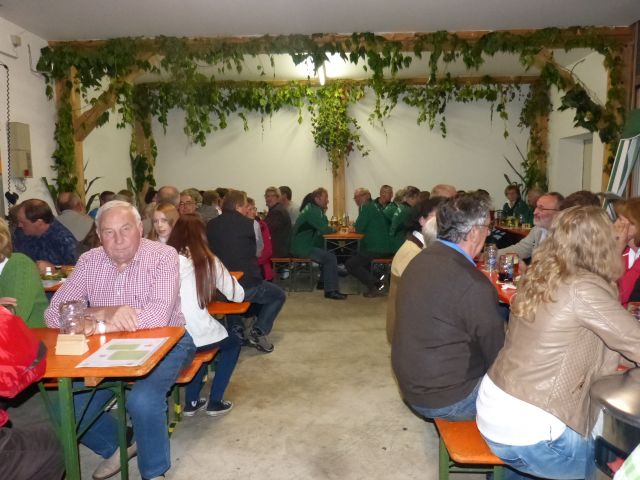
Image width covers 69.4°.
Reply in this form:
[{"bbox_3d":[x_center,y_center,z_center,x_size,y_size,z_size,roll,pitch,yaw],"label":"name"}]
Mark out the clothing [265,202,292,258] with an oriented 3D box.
[{"bbox_3d":[-0.519,-0.111,5.650,0.400,0.700,0.480,0,6,3],"label":"clothing"}]

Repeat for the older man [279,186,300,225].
[{"bbox_3d":[-0.474,-0.013,6.350,0.680,1.320,0.500,1,6,17],"label":"older man"}]

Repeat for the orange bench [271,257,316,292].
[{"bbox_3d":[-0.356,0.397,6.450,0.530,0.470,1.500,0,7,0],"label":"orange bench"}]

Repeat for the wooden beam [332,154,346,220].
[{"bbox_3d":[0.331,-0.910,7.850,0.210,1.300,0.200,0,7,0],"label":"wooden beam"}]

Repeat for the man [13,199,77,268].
[{"bbox_3d":[-1.834,0.366,3.100,0.560,1.260,0.700,3,7,33],"label":"man"}]

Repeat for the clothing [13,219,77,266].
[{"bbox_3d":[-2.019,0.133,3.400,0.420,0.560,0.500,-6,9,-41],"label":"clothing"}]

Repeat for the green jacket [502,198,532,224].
[{"bbox_3d":[2.749,-0.296,6.500,0.480,0.620,0.360,1,6,18],"label":"green jacket"}]

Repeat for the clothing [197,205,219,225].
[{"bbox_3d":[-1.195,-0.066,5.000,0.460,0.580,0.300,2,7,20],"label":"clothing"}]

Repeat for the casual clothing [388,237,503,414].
[{"bbox_3d":[0.560,0.362,2.030,0.460,0.730,0.530,-5,8,-36],"label":"casual clothing"}]

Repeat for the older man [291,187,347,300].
[{"bbox_3d":[-0.006,0.045,5.750,0.760,1.320,0.520,-1,6,-3],"label":"older man"}]

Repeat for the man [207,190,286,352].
[{"bbox_3d":[-0.573,0.268,3.650,0.540,1.320,0.740,4,7,37],"label":"man"}]

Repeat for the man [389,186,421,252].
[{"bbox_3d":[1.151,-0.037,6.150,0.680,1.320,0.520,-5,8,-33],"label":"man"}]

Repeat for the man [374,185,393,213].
[{"bbox_3d":[0.949,-0.132,6.800,0.600,1.300,0.500,2,7,21],"label":"man"}]

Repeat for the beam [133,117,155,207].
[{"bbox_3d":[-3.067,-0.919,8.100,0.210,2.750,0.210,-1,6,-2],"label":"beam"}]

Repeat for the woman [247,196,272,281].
[{"bbox_3d":[-0.635,0.196,4.550,0.480,1.220,0.600,-4,7,-27],"label":"woman"}]

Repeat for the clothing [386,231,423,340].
[{"bbox_3d":[0.596,0.233,2.450,0.420,0.620,0.480,-1,6,-6],"label":"clothing"}]

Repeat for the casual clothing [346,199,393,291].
[{"bbox_3d":[0.643,0.043,6.000,0.620,1.150,0.520,4,8,30],"label":"casual clothing"}]

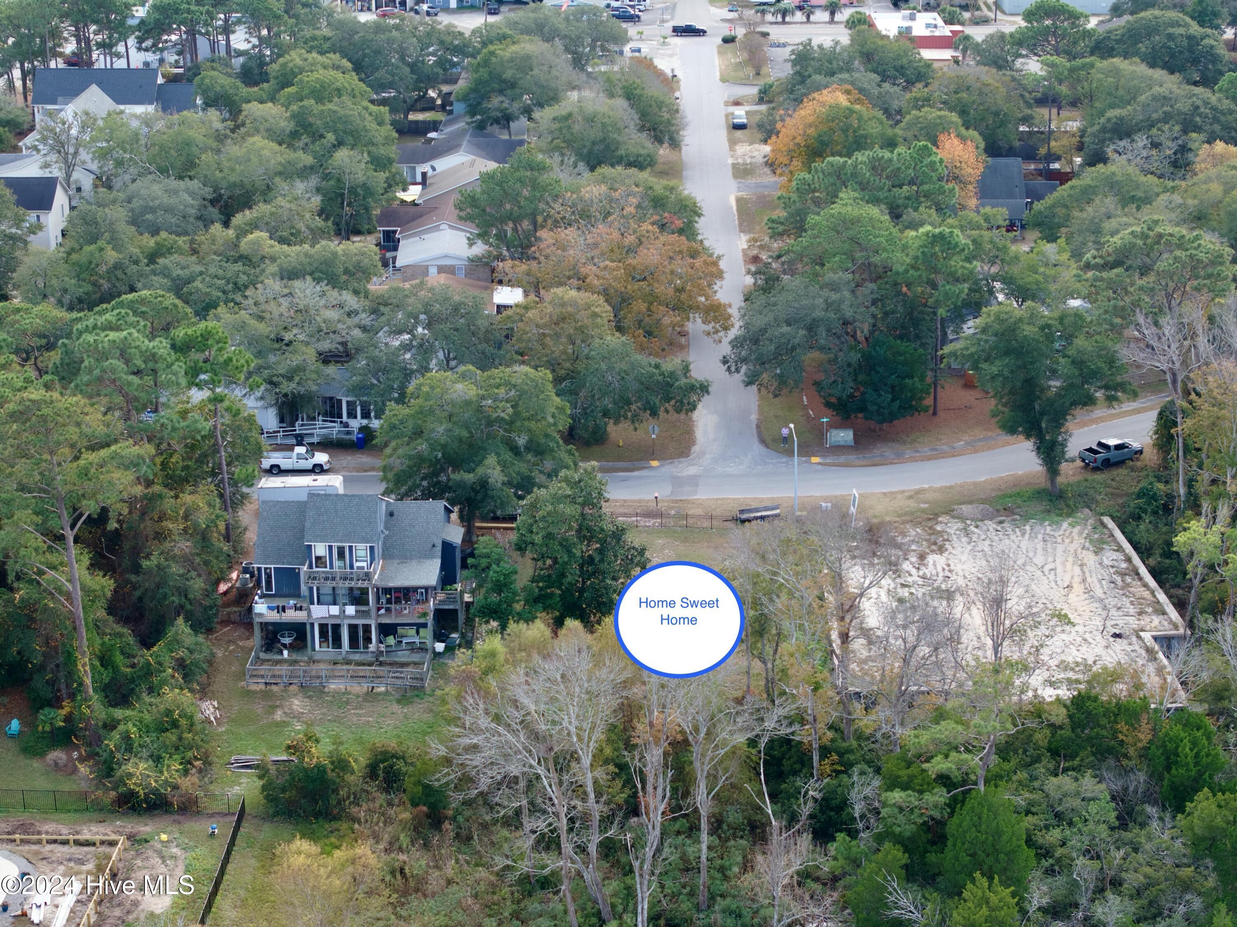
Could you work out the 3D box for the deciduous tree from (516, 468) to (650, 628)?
[{"bbox_3d":[-2.440,5.820,170.390,9.000,11.600,9.000,0,18,1],"label":"deciduous tree"}]

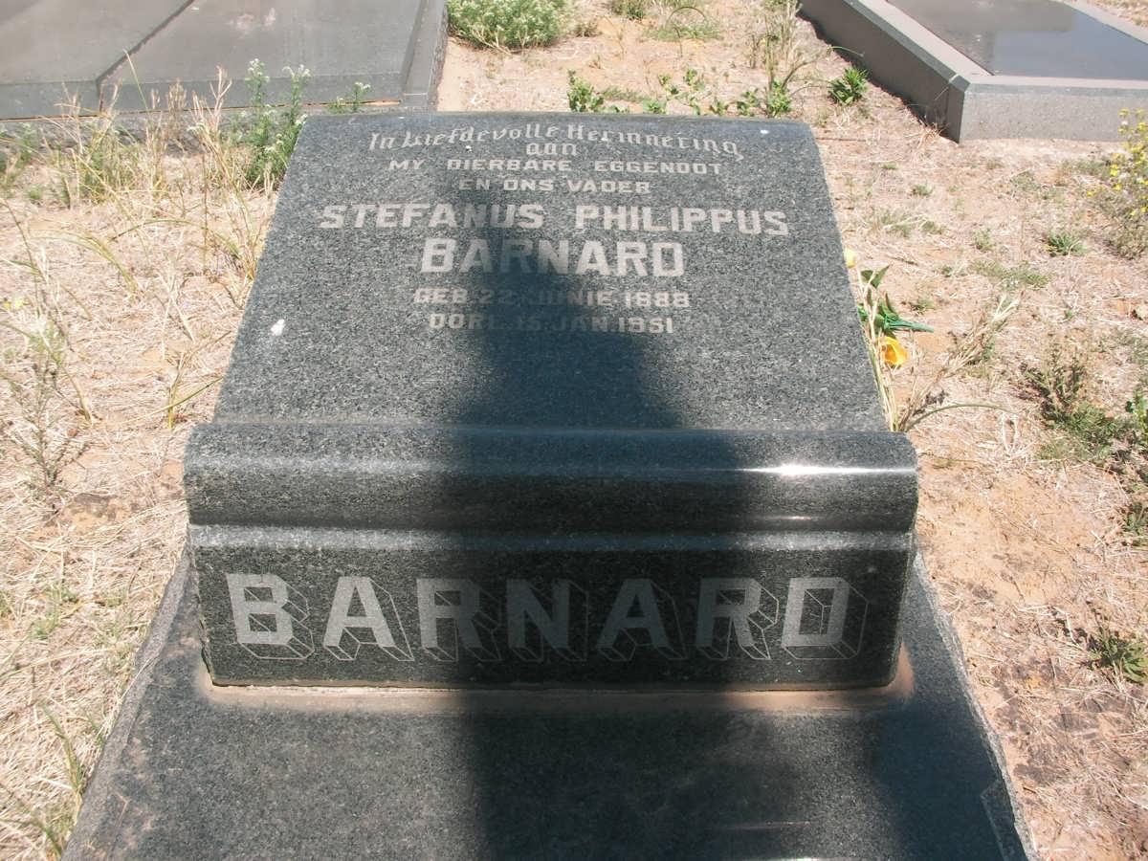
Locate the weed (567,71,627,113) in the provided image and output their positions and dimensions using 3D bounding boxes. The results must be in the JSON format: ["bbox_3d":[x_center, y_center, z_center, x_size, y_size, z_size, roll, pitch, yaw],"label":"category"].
[{"bbox_3d":[0.079,-1.185,4.402,0.209,0.130,0.155,1,31,1],"label":"weed"}]

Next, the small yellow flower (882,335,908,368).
[{"bbox_3d":[0.703,-0.175,2.759,0.055,0.060,0.055,9,32,14],"label":"small yellow flower"}]

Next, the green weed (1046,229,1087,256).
[{"bbox_3d":[1.310,-0.500,3.355,0.112,0.055,0.101,12,33,19],"label":"green weed"}]

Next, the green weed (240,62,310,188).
[{"bbox_3d":[-0.880,-0.902,3.696,0.207,0.362,0.155,-7,32,-12],"label":"green weed"}]

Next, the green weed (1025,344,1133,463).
[{"bbox_3d":[0.982,-0.053,2.453,0.215,0.180,0.220,14,33,21],"label":"green weed"}]

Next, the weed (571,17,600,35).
[{"bbox_3d":[0.047,-1.741,5.417,0.124,0.061,0.111,1,31,0],"label":"weed"}]

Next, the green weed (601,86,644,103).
[{"bbox_3d":[0.177,-1.215,4.540,0.159,0.042,0.105,1,31,2],"label":"green weed"}]

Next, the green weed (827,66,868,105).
[{"bbox_3d":[0.984,-1.241,4.523,0.138,0.129,0.124,7,31,10],"label":"green weed"}]

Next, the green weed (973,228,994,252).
[{"bbox_3d":[1.090,-0.511,3.358,0.056,0.054,0.051,10,32,16],"label":"green weed"}]

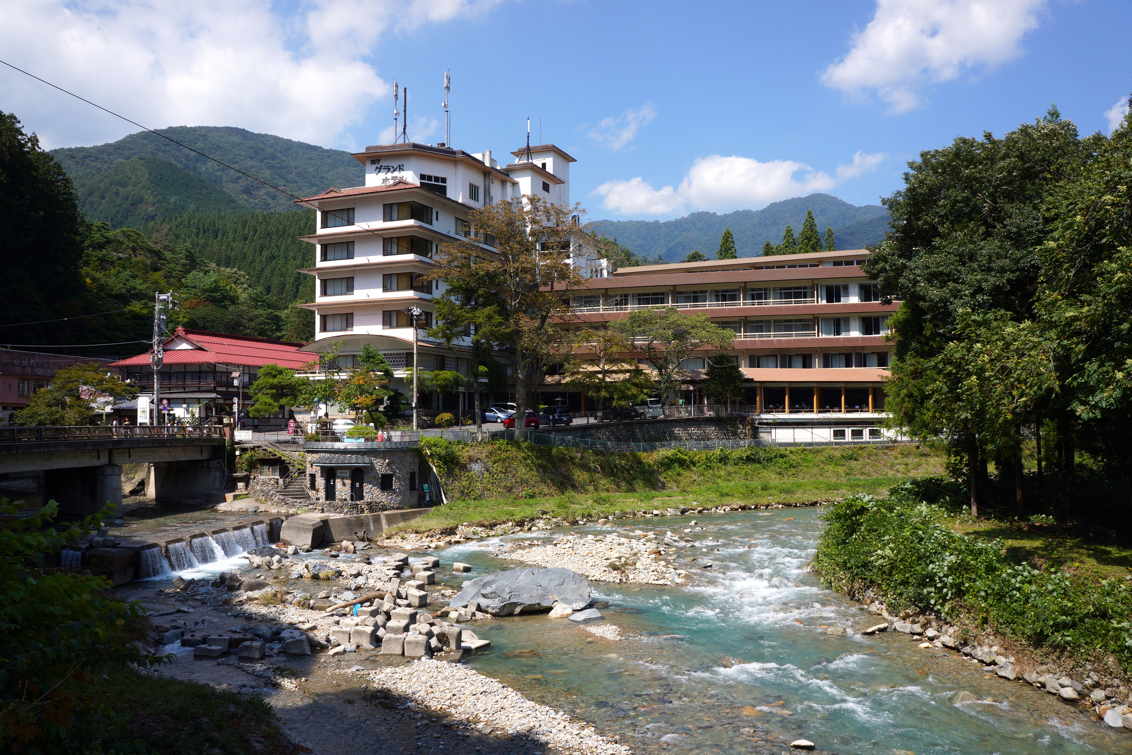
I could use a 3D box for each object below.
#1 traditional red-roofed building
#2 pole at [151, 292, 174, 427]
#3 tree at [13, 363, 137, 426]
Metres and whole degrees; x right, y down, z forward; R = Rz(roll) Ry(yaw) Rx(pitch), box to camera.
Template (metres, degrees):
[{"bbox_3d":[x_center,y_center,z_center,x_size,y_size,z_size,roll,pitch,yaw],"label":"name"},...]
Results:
[{"bbox_3d":[-36.511,0.601,108.211,13.801,10.838,27.207,-1,-3,19],"label":"traditional red-roofed building"},{"bbox_3d":[-33.455,-1.064,78.147,1.900,12.158,1.100,1,-3,-23],"label":"pole"},{"bbox_3d":[-43.164,2.092,83.002,9.600,6.687,8.000,1,-3,-27],"label":"tree"}]

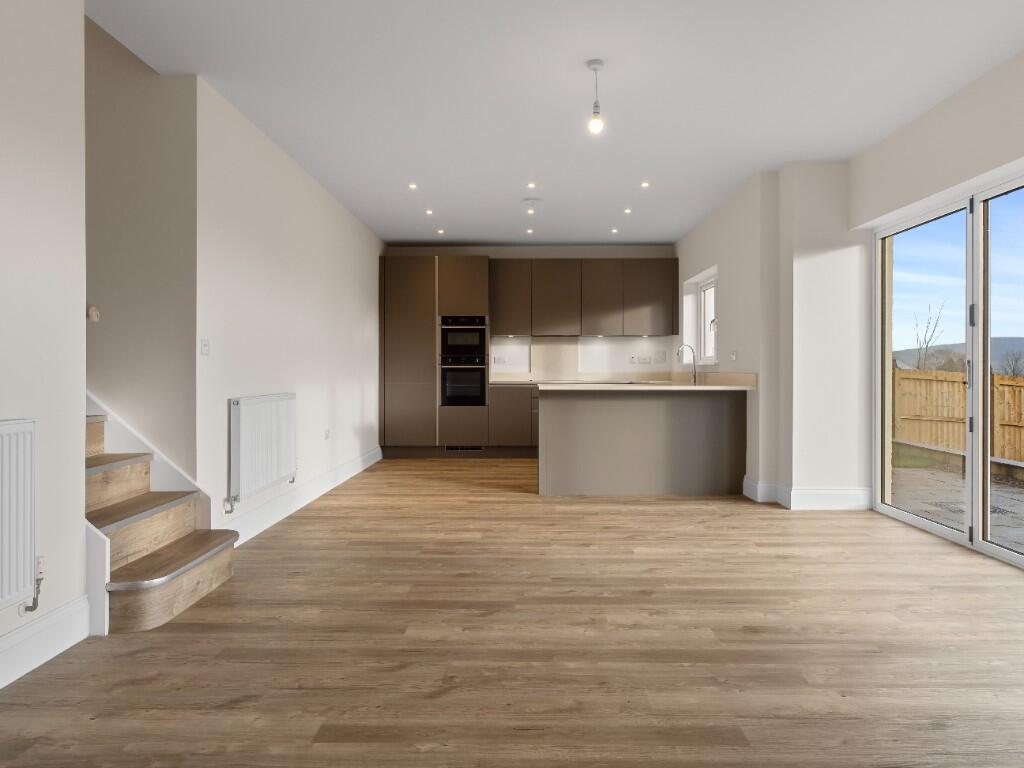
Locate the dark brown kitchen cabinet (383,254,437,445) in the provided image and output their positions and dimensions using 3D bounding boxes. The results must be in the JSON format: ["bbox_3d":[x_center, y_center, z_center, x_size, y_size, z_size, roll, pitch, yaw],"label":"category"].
[{"bbox_3d":[-1.181,-0.391,8.593,0.616,2.216,0.570,0,1,1],"label":"dark brown kitchen cabinet"}]

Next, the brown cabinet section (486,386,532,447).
[{"bbox_3d":[-0.012,0.371,8.660,0.501,0.725,0.580,0,1,1],"label":"brown cabinet section"}]

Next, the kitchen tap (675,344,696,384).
[{"bbox_3d":[1.730,-0.211,7.038,0.188,0.399,0.070,0,1,1],"label":"kitchen tap"}]

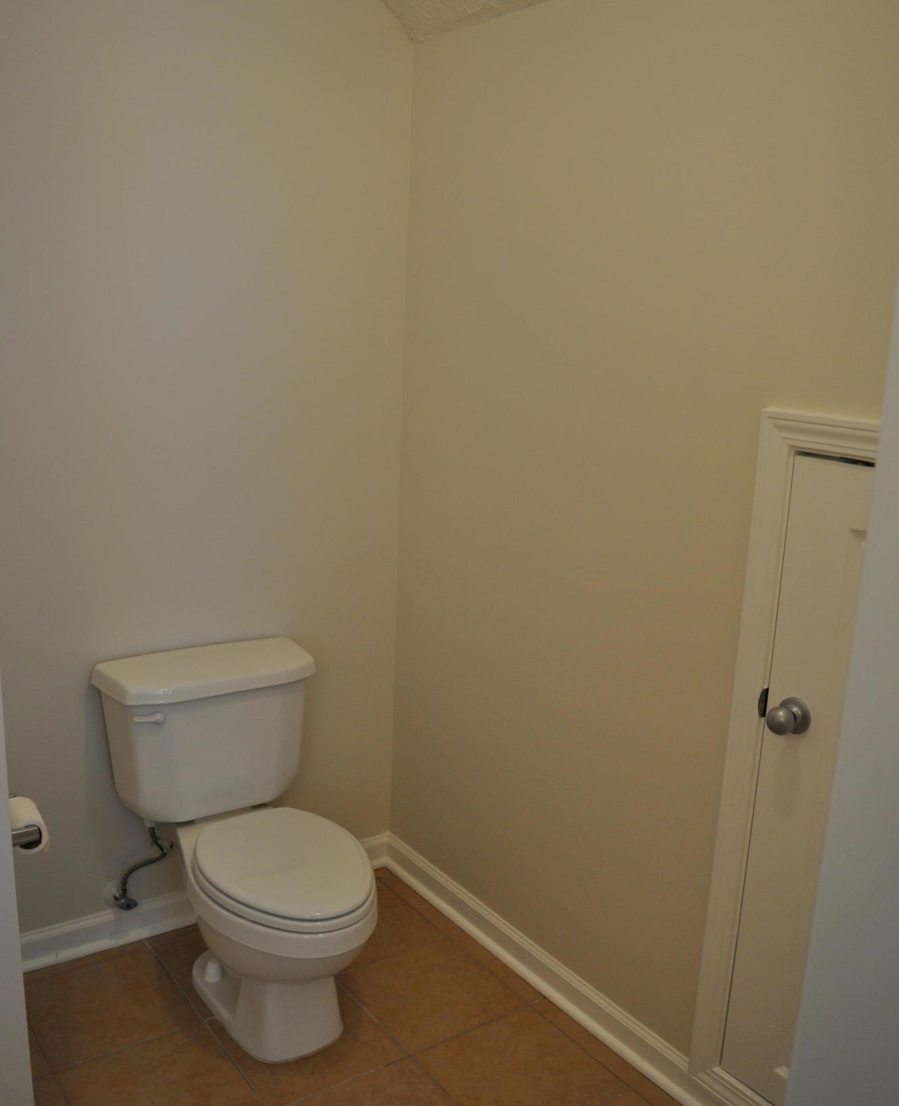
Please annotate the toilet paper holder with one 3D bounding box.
[{"bbox_3d":[-0.788,0.480,1.814,0.085,0.050,0.155,-6,15,-35],"label":"toilet paper holder"}]

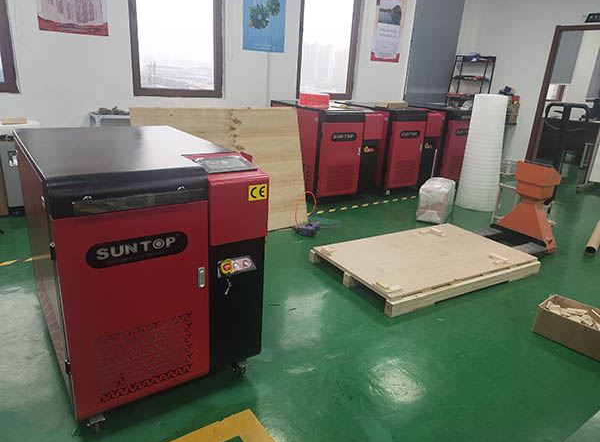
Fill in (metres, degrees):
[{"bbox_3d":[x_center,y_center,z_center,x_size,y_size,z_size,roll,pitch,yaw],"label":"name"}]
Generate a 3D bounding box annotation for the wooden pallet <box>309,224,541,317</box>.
[{"bbox_3d":[0.943,0.292,2.968,1.490,0.112,0.839,-7,21,-30],"label":"wooden pallet"}]

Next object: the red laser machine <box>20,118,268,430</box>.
[{"bbox_3d":[-0.752,0.140,1.867,0.759,0.985,1.087,-11,24,-37],"label":"red laser machine"}]

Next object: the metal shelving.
[{"bbox_3d":[3.021,-1.950,7.120,0.295,1.891,0.640,-10,23,-33],"label":"metal shelving"}]

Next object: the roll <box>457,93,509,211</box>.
[{"bbox_3d":[2.131,-0.789,4.594,0.404,1.271,0.404,3,19,-1],"label":"roll"}]

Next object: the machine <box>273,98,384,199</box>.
[{"bbox_3d":[0.253,-0.822,4.736,0.780,1.020,1.100,-9,23,-32],"label":"machine"}]

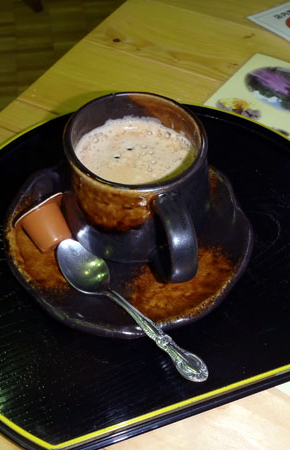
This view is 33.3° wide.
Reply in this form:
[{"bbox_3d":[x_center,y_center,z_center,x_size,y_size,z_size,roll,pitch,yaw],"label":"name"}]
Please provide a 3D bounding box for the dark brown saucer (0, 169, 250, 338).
[{"bbox_3d":[-0.010,0.007,0.317,0.153,0.023,0.153,2,51,-2],"label":"dark brown saucer"}]

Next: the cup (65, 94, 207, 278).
[{"bbox_3d":[-0.001,-0.019,0.292,0.091,0.068,0.114,-18,54,-17],"label":"cup"}]

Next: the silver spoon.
[{"bbox_3d":[-0.010,0.044,0.269,0.025,0.016,0.120,-35,58,-27],"label":"silver spoon"}]

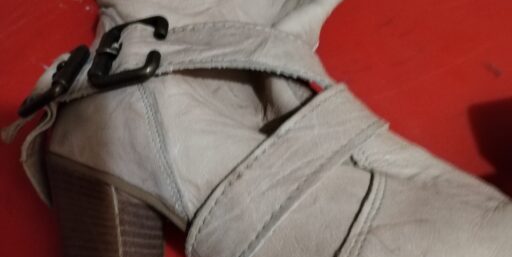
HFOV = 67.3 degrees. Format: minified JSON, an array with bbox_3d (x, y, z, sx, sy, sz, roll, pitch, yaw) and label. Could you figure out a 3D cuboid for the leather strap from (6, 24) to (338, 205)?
[{"bbox_3d":[-0.049,-0.018,0.203,0.158,0.058,0.072,-15,79,-3],"label":"leather strap"}]

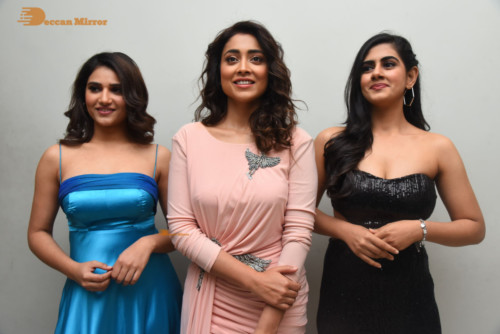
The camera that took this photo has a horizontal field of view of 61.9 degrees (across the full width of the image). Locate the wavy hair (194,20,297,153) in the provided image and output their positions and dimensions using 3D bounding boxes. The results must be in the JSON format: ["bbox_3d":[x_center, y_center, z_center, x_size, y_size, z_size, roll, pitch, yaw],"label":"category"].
[{"bbox_3d":[-0.013,-0.225,1.190,0.285,0.370,0.235,0,0,-2],"label":"wavy hair"}]

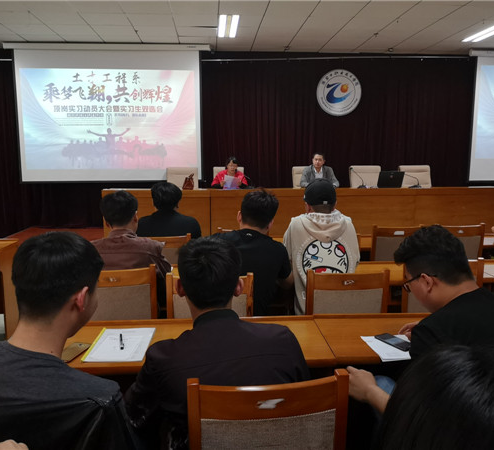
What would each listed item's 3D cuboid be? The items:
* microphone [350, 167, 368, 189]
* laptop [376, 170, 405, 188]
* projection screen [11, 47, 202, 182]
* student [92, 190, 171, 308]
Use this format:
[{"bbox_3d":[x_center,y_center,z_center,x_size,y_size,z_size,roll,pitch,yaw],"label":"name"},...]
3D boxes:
[{"bbox_3d":[1.655,-0.697,6.946,0.130,0.290,0.260,-4,9,-28],"label":"microphone"},{"bbox_3d":[2.149,-0.674,6.957,0.375,0.240,0.300,-1,8,-4],"label":"laptop"},{"bbox_3d":[-2.249,-1.778,7.627,2.980,2.160,0.080,-1,8,-4],"label":"projection screen"},{"bbox_3d":[-0.661,0.450,2.648,0.500,1.297,0.720,-1,8,-4],"label":"student"}]

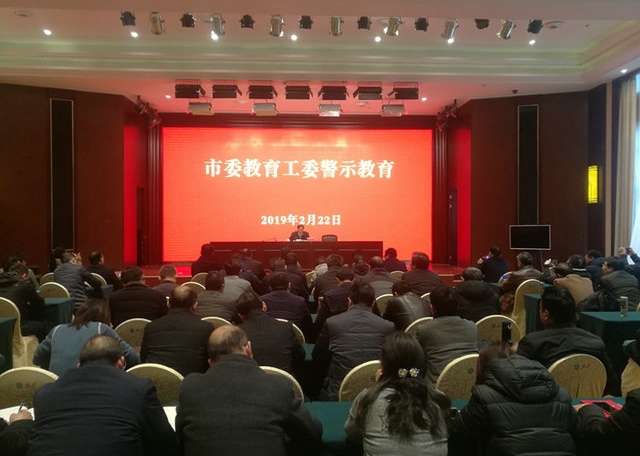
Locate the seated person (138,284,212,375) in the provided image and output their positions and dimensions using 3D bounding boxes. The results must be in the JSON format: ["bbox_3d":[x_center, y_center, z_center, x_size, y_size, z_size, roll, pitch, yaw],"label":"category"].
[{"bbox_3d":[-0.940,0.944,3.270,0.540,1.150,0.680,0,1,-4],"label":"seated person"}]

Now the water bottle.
[{"bbox_3d":[3.263,0.850,5.350,0.070,0.210,0.070,0,1,0],"label":"water bottle"}]

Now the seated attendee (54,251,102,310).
[{"bbox_3d":[-3.336,1.010,6.867,0.580,1.300,0.800,0,1,12],"label":"seated attendee"}]

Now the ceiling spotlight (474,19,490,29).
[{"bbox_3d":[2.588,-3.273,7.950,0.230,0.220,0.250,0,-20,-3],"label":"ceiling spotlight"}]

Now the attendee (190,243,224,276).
[{"bbox_3d":[-1.762,0.980,7.817,0.540,1.320,0.780,0,1,0],"label":"attendee"}]

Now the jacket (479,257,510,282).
[{"bbox_3d":[3.260,0.841,9.300,0.530,0.650,0.430,-1,1,-34],"label":"jacket"}]

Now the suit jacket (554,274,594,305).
[{"bbox_3d":[3.120,0.860,6.120,0.520,0.580,0.500,0,1,-18],"label":"suit jacket"}]

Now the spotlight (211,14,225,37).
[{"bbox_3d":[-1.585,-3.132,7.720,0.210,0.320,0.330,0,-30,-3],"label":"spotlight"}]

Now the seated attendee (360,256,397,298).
[{"bbox_3d":[0.659,0.979,5.970,0.510,1.310,0.780,0,1,-3],"label":"seated attendee"}]

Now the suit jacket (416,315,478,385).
[{"bbox_3d":[0.838,0.882,3.280,0.500,0.640,0.450,0,1,-3],"label":"suit jacket"}]

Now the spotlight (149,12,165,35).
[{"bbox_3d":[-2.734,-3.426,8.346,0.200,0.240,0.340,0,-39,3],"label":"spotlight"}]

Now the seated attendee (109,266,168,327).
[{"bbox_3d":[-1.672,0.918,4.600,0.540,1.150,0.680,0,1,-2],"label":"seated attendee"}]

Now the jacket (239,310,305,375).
[{"bbox_3d":[-0.311,0.827,3.180,0.480,0.680,0.420,0,1,-3],"label":"jacket"}]

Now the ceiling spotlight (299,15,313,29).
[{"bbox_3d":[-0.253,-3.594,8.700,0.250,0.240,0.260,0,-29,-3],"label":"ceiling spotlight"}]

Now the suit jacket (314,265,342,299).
[{"bbox_3d":[0.153,0.730,5.650,0.490,0.580,0.420,0,0,-3],"label":"suit jacket"}]

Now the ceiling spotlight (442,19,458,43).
[{"bbox_3d":[2.650,-4.016,10.100,0.250,0.260,0.410,0,-41,-16],"label":"ceiling spotlight"}]

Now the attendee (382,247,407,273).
[{"bbox_3d":[1.319,1.026,8.900,0.520,1.300,0.750,0,1,-6],"label":"attendee"}]

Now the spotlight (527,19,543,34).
[{"bbox_3d":[4.350,-4.087,10.100,0.250,0.260,0.290,0,-38,-17],"label":"spotlight"}]

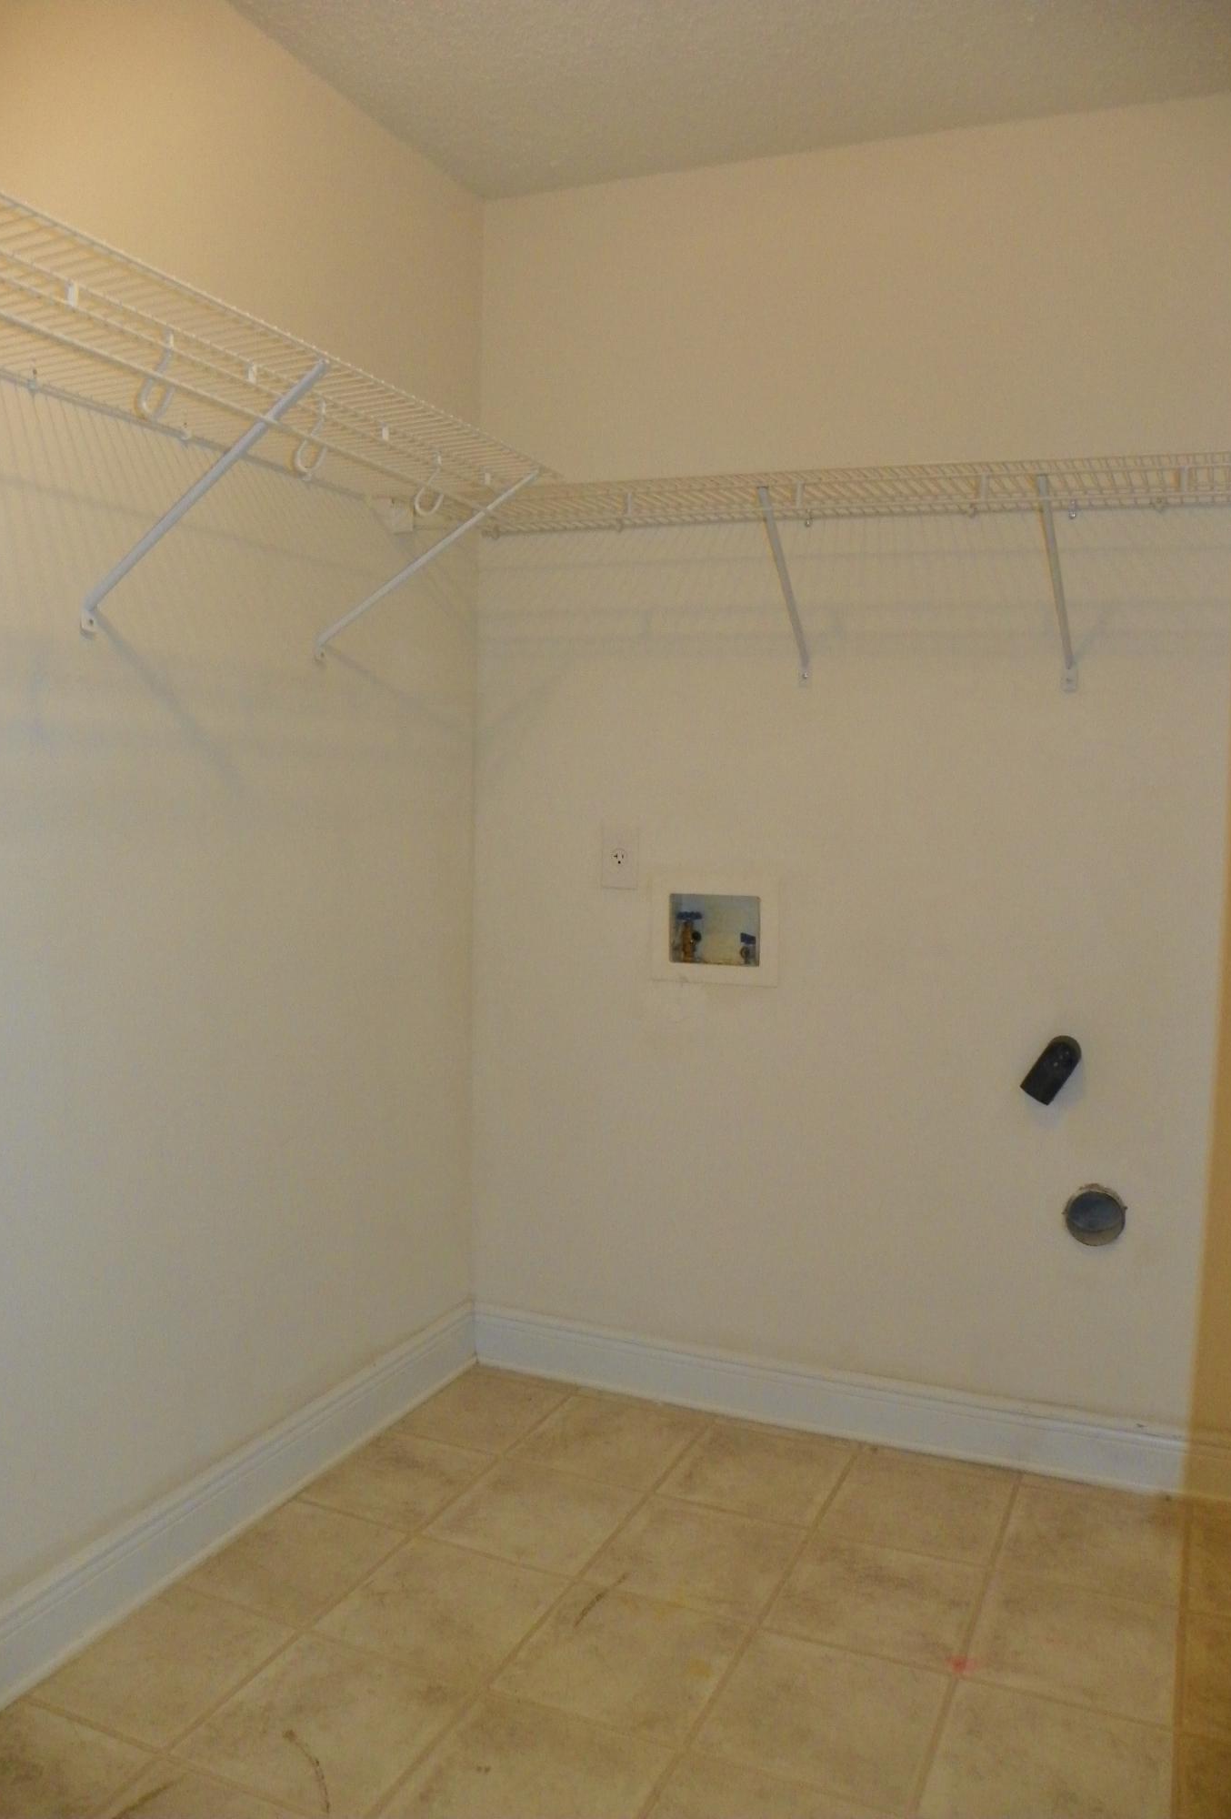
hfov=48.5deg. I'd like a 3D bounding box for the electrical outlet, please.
[{"bbox_3d":[0.009,-0.103,2.680,0.073,0.117,0.010,3,6,23],"label":"electrical outlet"}]

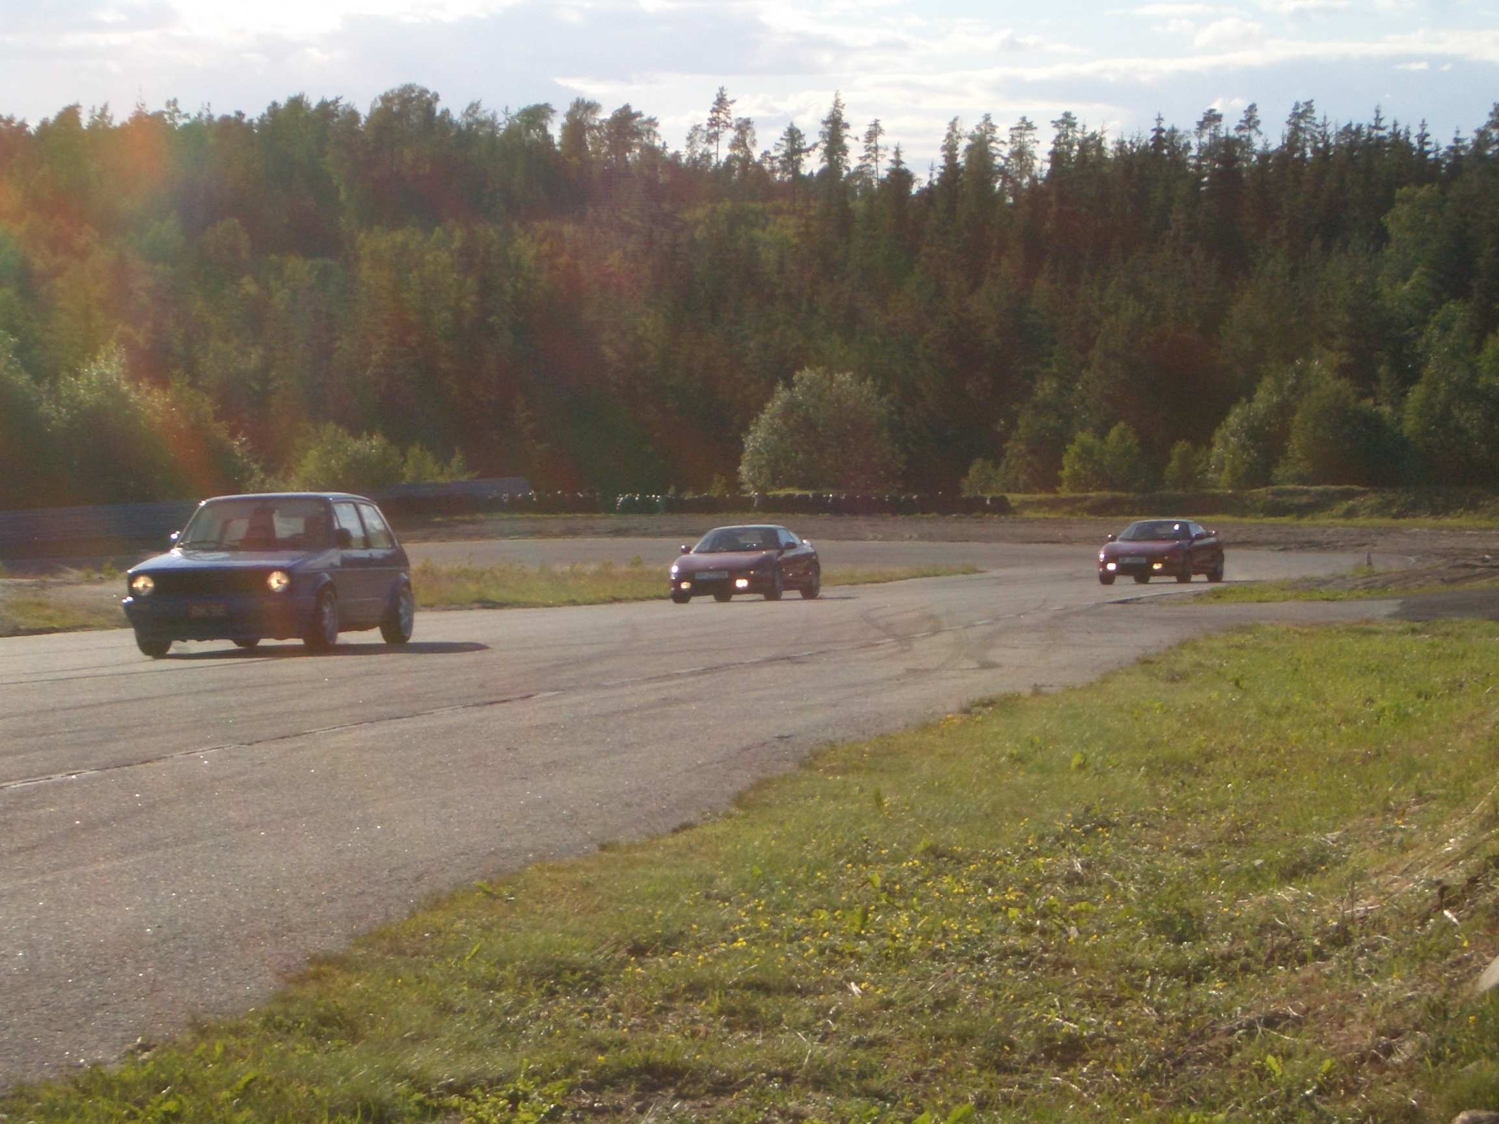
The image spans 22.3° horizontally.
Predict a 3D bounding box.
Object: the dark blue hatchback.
[{"bbox_3d":[-4.135,0.094,33.327,1.630,1.370,3.800,-1,0,10],"label":"dark blue hatchback"}]

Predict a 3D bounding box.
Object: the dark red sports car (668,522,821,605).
[{"bbox_3d":[-0.053,0.011,61.232,1.700,1.230,4.170,-1,0,15],"label":"dark red sports car"}]

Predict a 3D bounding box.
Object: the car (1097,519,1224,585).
[{"bbox_3d":[7.933,-0.205,73.332,1.700,1.230,4.170,-1,0,21],"label":"car"}]

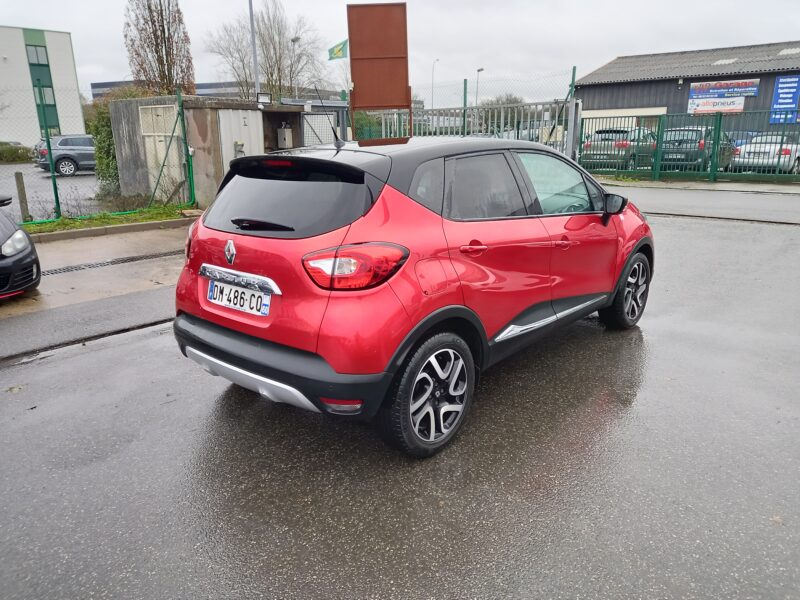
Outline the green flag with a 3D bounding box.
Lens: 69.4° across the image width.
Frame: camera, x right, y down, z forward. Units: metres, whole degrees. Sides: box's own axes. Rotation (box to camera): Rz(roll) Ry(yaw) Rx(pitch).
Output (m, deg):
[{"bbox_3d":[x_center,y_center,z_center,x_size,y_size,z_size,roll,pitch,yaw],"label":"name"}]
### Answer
[{"bbox_3d":[-4.470,-18.136,42.000,1.500,1.400,0.300,-3,13,-5],"label":"green flag"}]

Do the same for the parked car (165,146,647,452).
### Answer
[{"bbox_3d":[0.483,-0.389,4.294,1.820,1.566,4.120,10,19,41],"label":"parked car"}]

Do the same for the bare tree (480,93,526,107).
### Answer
[{"bbox_3d":[9.852,-17.372,55.000,4.700,4.700,4.400,0,13,10],"label":"bare tree"}]

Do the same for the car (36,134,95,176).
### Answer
[{"bbox_3d":[-12.468,-6.021,24.040,4.480,1.650,1.850,-10,15,-30],"label":"car"}]

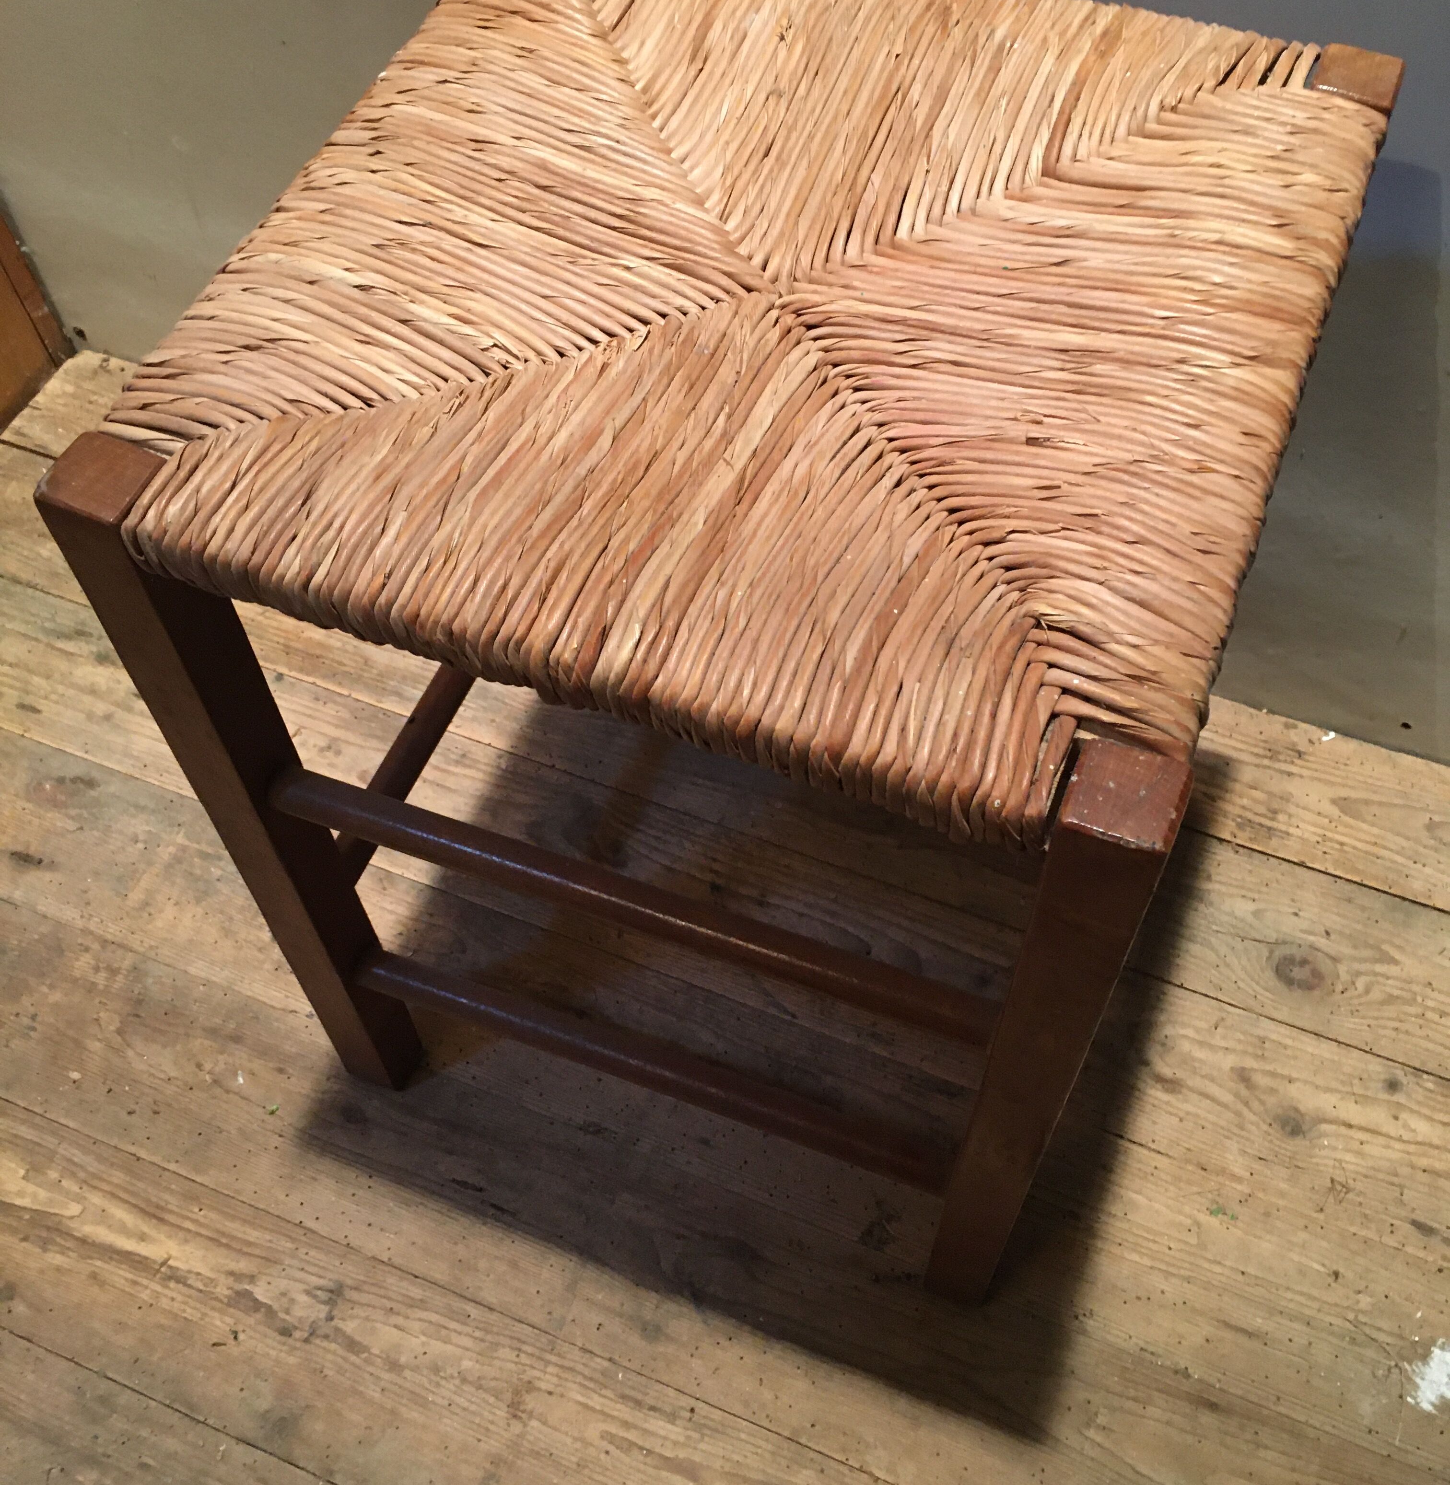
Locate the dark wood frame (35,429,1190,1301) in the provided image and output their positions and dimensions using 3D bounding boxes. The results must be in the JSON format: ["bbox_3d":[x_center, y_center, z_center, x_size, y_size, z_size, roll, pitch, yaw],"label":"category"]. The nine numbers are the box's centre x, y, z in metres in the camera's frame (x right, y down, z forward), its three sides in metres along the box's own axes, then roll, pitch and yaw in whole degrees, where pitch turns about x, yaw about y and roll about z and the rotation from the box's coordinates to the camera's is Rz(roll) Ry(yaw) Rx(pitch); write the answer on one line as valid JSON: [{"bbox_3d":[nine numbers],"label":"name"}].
[{"bbox_3d":[0.024,-0.038,0.775,0.371,0.490,0.374,18,60,12],"label":"dark wood frame"}]

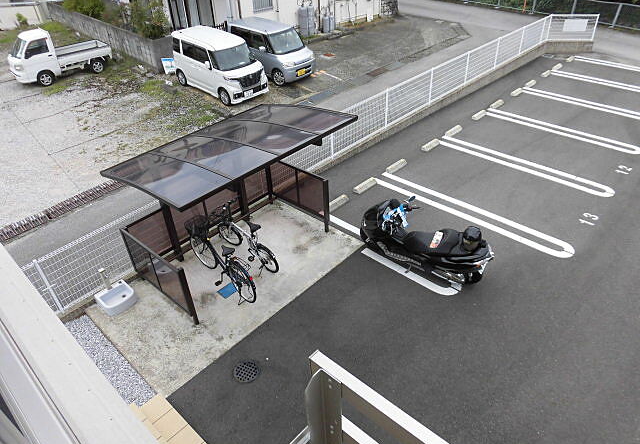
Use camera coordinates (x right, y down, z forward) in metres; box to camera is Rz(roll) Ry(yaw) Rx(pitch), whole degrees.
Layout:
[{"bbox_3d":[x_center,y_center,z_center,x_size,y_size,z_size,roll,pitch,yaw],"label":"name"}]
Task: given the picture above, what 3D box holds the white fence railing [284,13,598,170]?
[{"bbox_3d":[4.900,-4.400,13.009,1.400,1.050,15.600,27,44,32],"label":"white fence railing"}]

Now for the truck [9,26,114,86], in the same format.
[{"bbox_3d":[-10.229,-6.651,17.474,3.400,1.790,1.475,-28,44,-33],"label":"truck"}]

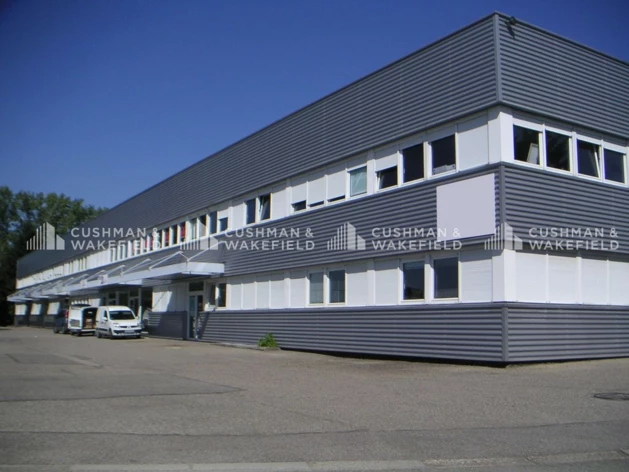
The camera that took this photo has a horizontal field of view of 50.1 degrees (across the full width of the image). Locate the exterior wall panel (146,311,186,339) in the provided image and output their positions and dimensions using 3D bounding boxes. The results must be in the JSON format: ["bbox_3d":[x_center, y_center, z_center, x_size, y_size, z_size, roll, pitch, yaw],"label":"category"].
[{"bbox_3d":[-7.850,4.673,35.555,0.150,1.296,5.330,6,-9,-33],"label":"exterior wall panel"}]

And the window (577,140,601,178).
[{"bbox_3d":[7.815,-2.175,19.169,1.078,0.996,0.120,6,-9,-33],"label":"window"}]

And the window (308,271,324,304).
[{"bbox_3d":[0.070,1.885,24.050,0.130,1.120,1.050,5,-9,-32],"label":"window"}]

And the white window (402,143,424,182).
[{"bbox_3d":[2.924,-2.167,19.912,0.120,1.058,0.996,6,-9,-33],"label":"white window"}]

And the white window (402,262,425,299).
[{"bbox_3d":[2.860,1.298,19.477,0.120,1.152,0.973,6,-9,-33],"label":"white window"}]

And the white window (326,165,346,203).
[{"bbox_3d":[0.770,-1.820,23.500,0.130,1.150,1.200,5,-9,-32],"label":"white window"}]

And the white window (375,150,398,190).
[{"bbox_3d":[2.250,-2.045,21.100,0.130,1.080,1.180,5,-9,-32],"label":"white window"}]

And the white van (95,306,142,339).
[{"bbox_3d":[-11.100,4.920,38.300,1.720,1.830,4.050,5,-9,-30],"label":"white van"}]

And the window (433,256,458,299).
[{"bbox_3d":[3.600,1.155,18.500,0.130,1.120,1.030,5,-9,-32],"label":"window"}]

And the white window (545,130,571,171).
[{"bbox_3d":[6.666,-2.338,18.434,1.092,1.002,0.120,6,-9,-33],"label":"white window"}]

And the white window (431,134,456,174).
[{"bbox_3d":[3.630,-2.290,18.950,0.130,1.000,1.050,5,-9,-32],"label":"white window"}]

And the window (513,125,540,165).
[{"bbox_3d":[5.620,-2.415,17.700,1.070,0.980,0.130,5,-9,-32],"label":"window"}]

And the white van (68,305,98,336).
[{"bbox_3d":[-14.790,5.561,44.047,1.750,1.860,4.200,5,-9,-32],"label":"white van"}]

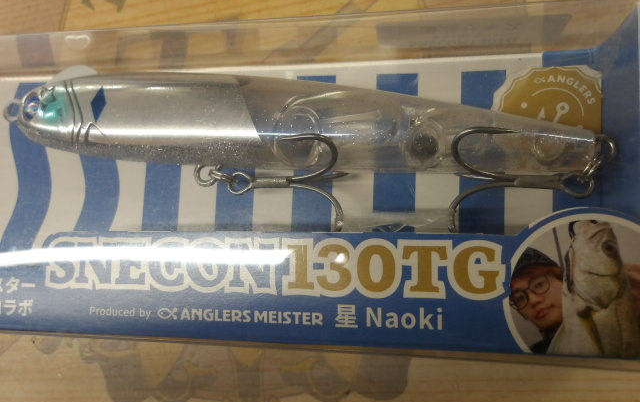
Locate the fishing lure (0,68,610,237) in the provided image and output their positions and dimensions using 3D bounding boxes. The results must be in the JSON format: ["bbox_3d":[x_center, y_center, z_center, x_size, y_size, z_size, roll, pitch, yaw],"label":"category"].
[{"bbox_3d":[-0.011,-0.011,0.109,0.138,0.023,0.034,4,87,11],"label":"fishing lure"}]

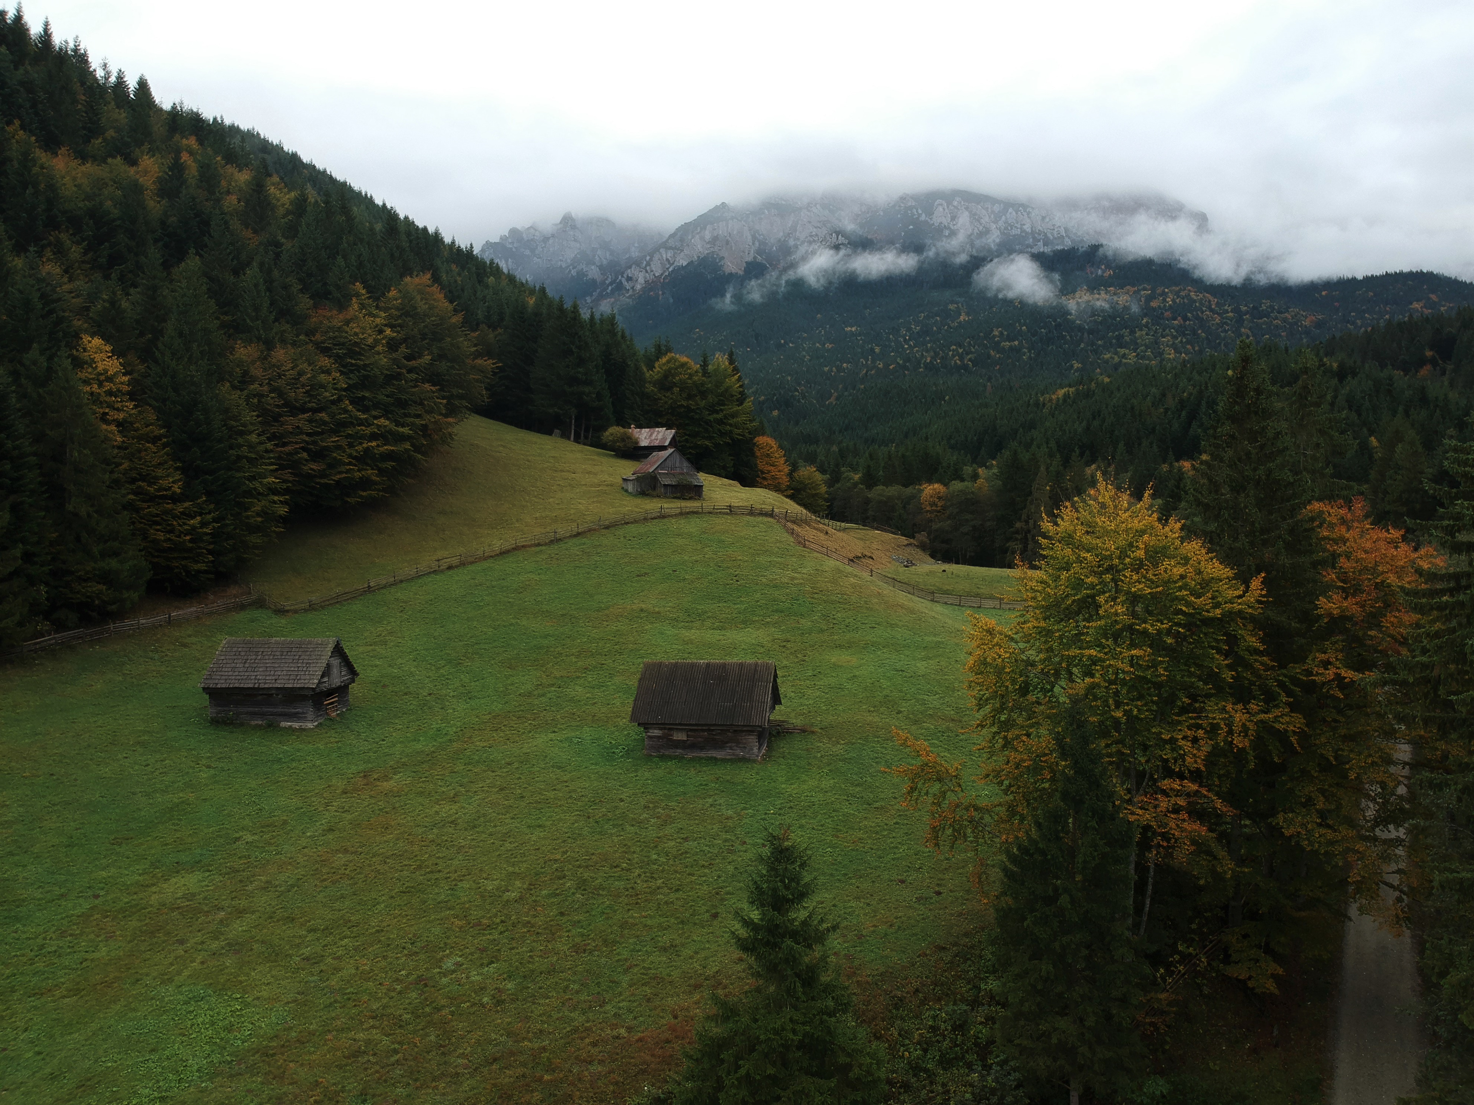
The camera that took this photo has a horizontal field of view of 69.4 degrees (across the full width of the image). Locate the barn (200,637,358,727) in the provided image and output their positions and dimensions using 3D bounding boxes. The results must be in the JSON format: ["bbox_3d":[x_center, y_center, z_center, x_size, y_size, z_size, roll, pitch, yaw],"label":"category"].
[{"bbox_3d":[-24.115,6.606,56.460,6.500,4.148,4.262,0,3,10],"label":"barn"}]

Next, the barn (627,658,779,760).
[{"bbox_3d":[-1.429,7.946,55.020,6.900,4.649,5.274,0,3,11],"label":"barn"}]

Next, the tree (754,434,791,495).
[{"bbox_3d":[4.883,-11.768,148.000,5.200,8.900,5.200,-1,3,0],"label":"tree"}]

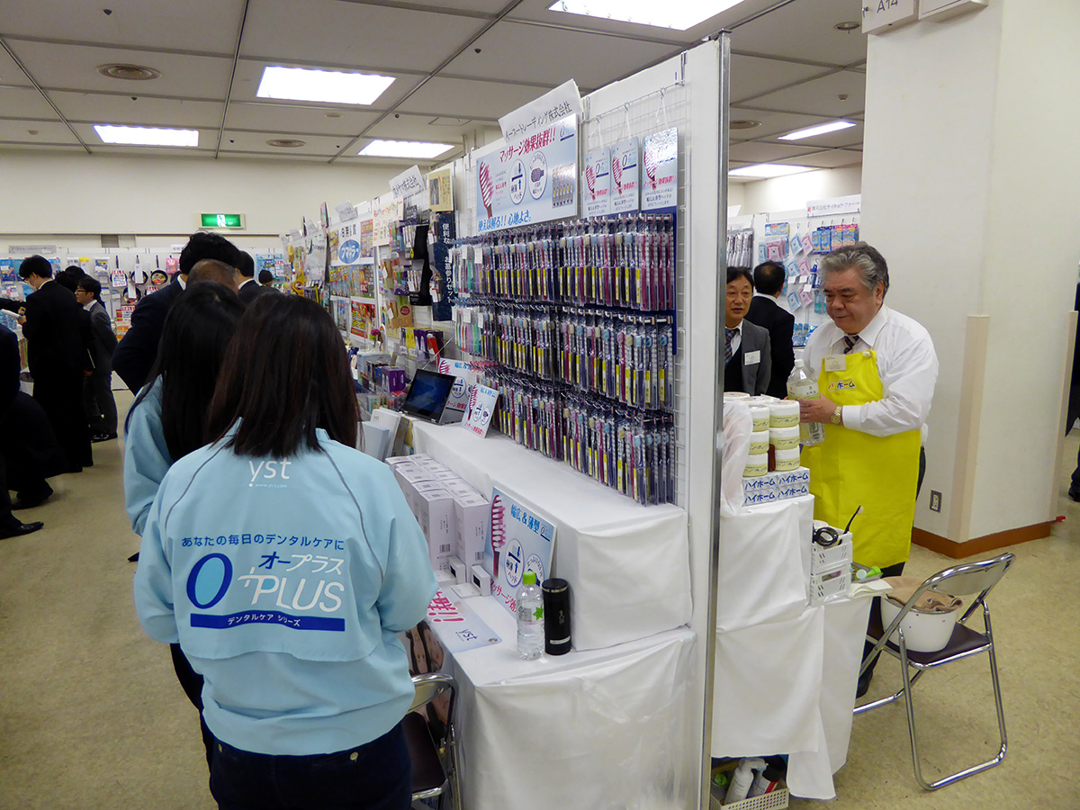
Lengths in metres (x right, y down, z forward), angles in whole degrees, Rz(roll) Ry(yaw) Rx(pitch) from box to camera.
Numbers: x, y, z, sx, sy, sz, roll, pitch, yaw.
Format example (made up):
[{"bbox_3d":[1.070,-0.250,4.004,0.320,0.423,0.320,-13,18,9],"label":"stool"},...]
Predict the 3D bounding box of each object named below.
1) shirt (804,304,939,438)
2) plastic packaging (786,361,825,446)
[{"bbox_3d":[1.155,-0.108,2.673,0.390,0.470,0.480,-8,12,-34],"label":"shirt"},{"bbox_3d":[0.895,-0.009,2.520,0.102,0.295,0.090,-7,0,6],"label":"plastic packaging"}]

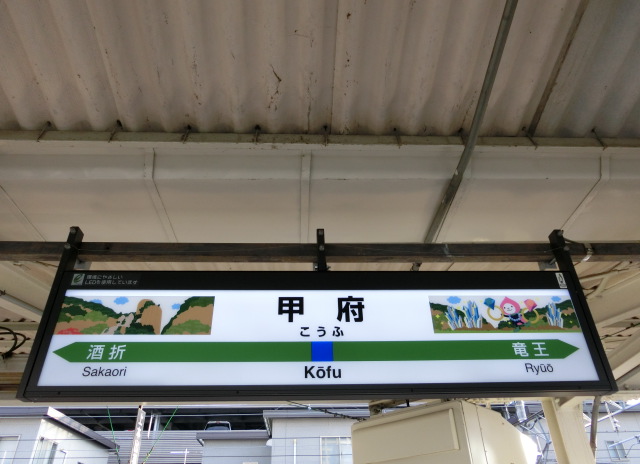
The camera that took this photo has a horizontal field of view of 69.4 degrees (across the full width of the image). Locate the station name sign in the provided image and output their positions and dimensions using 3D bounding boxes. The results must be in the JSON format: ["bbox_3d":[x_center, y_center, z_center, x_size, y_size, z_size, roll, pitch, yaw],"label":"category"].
[{"bbox_3d":[0.011,0.370,1.733,2.050,0.482,0.070,0,-33,-2],"label":"station name sign"}]

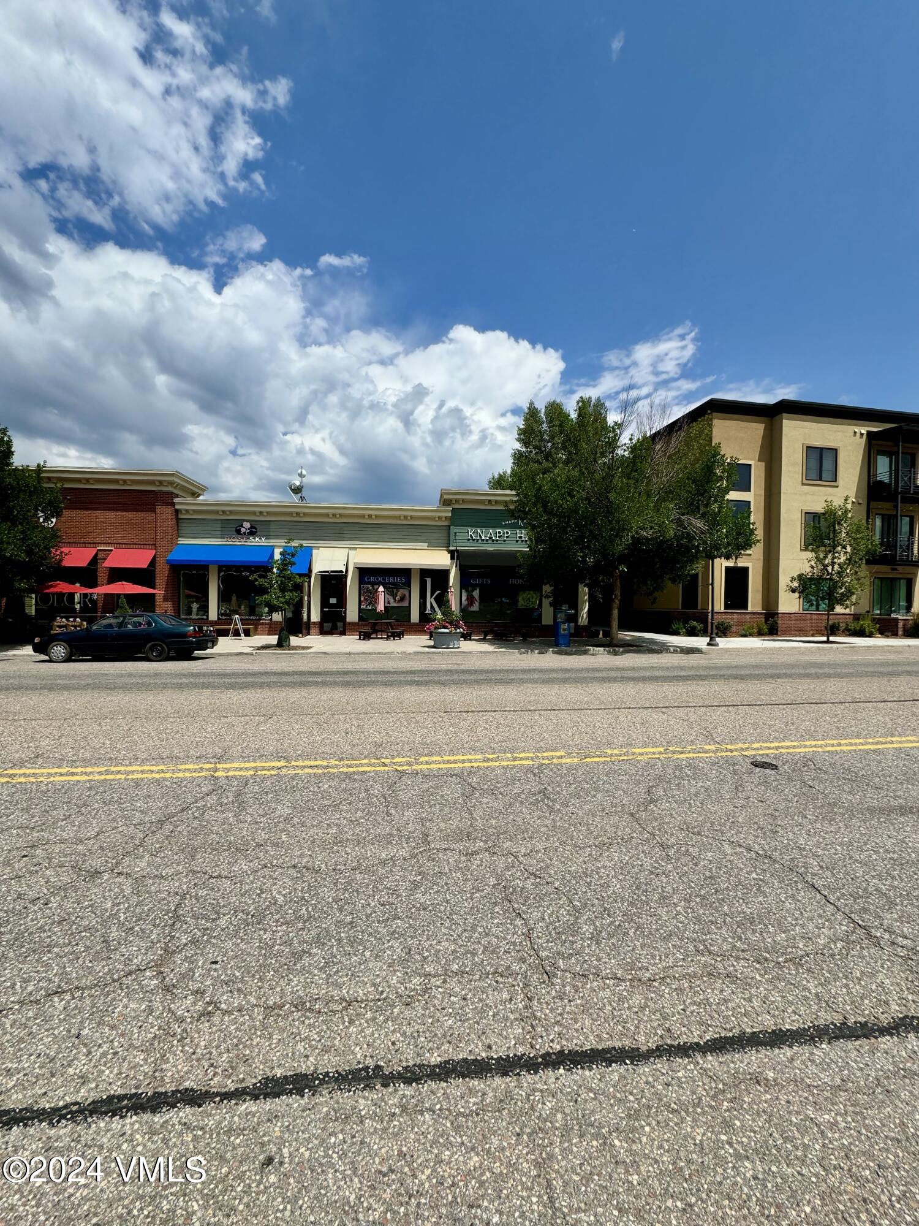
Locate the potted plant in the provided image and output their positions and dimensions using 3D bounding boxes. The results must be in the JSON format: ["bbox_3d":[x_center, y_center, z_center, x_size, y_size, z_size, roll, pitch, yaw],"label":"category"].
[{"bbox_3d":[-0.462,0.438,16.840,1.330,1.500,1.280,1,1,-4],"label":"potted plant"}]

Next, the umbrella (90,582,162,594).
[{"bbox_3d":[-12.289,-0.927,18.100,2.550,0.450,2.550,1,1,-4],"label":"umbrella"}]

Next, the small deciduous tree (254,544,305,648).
[{"bbox_3d":[-6.155,-0.655,16.950,1.750,3.640,1.750,1,1,-4],"label":"small deciduous tree"}]

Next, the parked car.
[{"bbox_3d":[-9.734,0.667,14.669,4.720,1.410,1.750,0,0,-4],"label":"parked car"}]

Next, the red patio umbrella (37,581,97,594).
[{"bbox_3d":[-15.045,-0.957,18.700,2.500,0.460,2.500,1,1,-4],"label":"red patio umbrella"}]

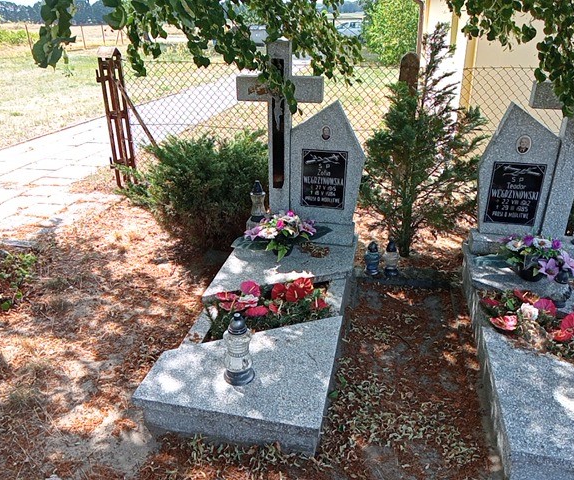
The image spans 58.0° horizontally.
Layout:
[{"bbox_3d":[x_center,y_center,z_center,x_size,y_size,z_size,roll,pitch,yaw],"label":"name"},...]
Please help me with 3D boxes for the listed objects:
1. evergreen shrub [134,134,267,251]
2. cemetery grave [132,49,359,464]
[{"bbox_3d":[-0.653,-0.416,3.887,1.080,0.860,1.000,6,26,11],"label":"evergreen shrub"},{"bbox_3d":[-0.077,-0.201,2.704,0.839,1.440,1.910,6,26,11],"label":"cemetery grave"}]

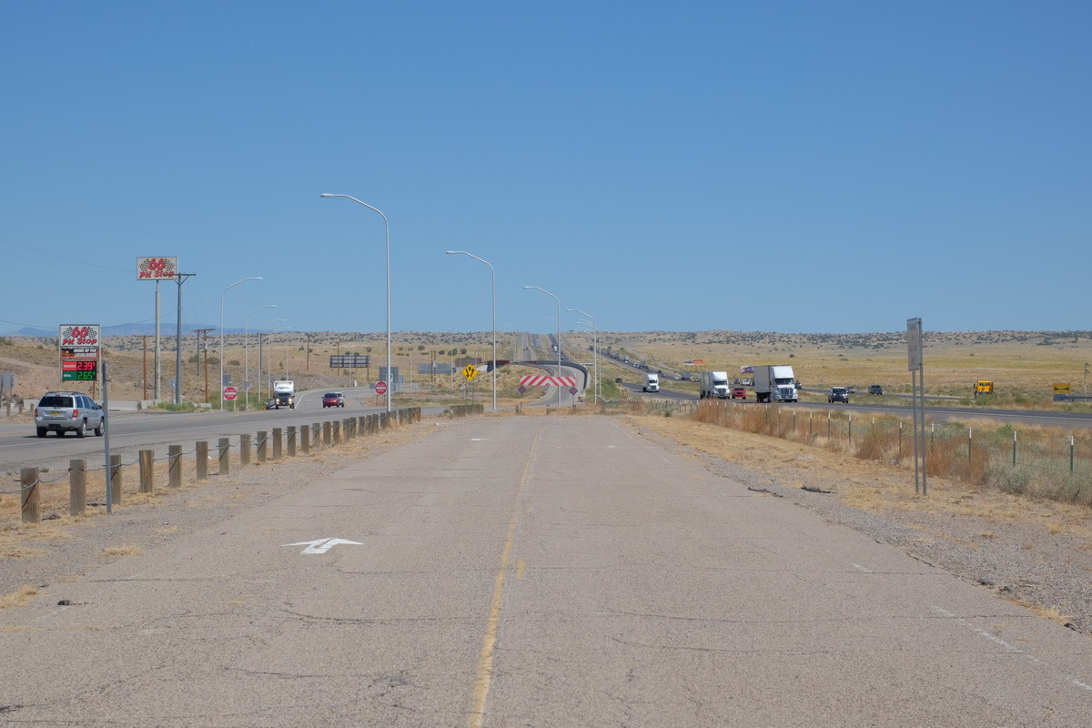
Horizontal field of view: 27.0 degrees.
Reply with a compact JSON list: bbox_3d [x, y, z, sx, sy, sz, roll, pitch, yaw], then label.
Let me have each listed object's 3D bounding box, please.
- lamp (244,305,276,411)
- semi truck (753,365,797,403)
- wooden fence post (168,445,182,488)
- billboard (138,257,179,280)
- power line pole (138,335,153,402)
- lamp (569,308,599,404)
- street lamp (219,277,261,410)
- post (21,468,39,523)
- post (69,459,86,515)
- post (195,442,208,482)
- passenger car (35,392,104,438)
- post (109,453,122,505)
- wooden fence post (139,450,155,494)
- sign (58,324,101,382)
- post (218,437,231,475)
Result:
[{"bbox_3d":[-32.849,-0.679,262.000,3.750,12.100,0.350,0,0,-5],"label":"lamp"},{"bbox_3d":[26.000,2.290,258.000,2.600,4.110,21.300,0,-1,-1],"label":"semi truck"},{"bbox_3d":[-7.048,1.954,43.300,0.207,0.800,0.207,0,-1,0],"label":"wooden fence post"},{"bbox_3d":[-38.373,-9.421,225.000,4.050,2.280,0.600,0,0,5],"label":"billboard"},{"bbox_3d":[-50.232,0.702,285.000,2.450,8.500,0.350,0,0,3],"label":"power line pole"},{"bbox_3d":[4.646,-0.885,290.000,3.750,12.100,0.350,0,0,5],"label":"lamp"},{"bbox_3d":[-27.974,-1.831,208.000,3.850,12.100,0.350,0,-1,0],"label":"street lamp"},{"bbox_3d":[-7.048,1.798,31.100,0.207,0.760,0.207,0,-1,0],"label":"post"},{"bbox_3d":[-6.391,1.697,31.100,0.180,0.760,0.180,0,0,1],"label":"post"},{"bbox_3d":[-6.286,1.774,41.600,0.180,0.720,0.180,0,0,1],"label":"post"},{"bbox_3d":[-18.697,1.981,89.500,1.860,1.790,4.620,0,0,2],"label":"passenger car"},{"bbox_3d":[-6.989,1.882,36.900,0.207,0.790,0.207,0,-1,0],"label":"post"},{"bbox_3d":[-7.052,1.906,40.200,0.207,0.770,0.207,0,-1,0],"label":"wooden fence post"},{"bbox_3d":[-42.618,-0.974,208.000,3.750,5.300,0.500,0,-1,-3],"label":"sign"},{"bbox_3d":[-6.260,1.809,44.300,0.180,0.720,0.180,0,0,1],"label":"post"}]

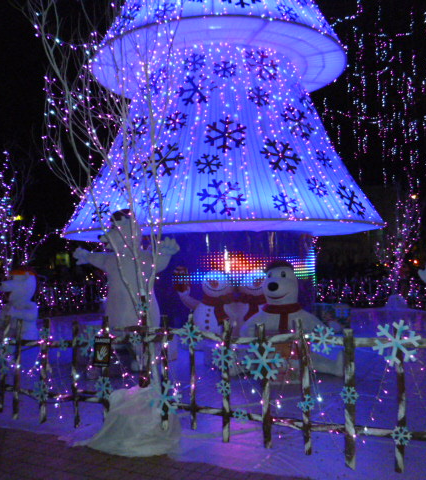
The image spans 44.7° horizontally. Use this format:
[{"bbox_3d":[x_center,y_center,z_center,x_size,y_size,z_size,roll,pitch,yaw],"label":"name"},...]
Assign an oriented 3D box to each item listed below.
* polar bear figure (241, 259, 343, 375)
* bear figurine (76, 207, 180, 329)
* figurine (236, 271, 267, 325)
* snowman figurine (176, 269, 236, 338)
[{"bbox_3d":[0.957,0.959,6.650,1.350,1.380,1.100,-3,-1,18],"label":"polar bear figure"},{"bbox_3d":[-1.161,0.676,6.950,0.900,2.140,1.300,-2,-1,-41],"label":"bear figurine"},{"bbox_3d":[0.748,1.117,8.700,0.850,1.150,0.650,-3,-1,0],"label":"figurine"},{"bbox_3d":[-0.118,1.145,8.700,1.050,1.170,0.650,-3,-1,0],"label":"snowman figurine"}]

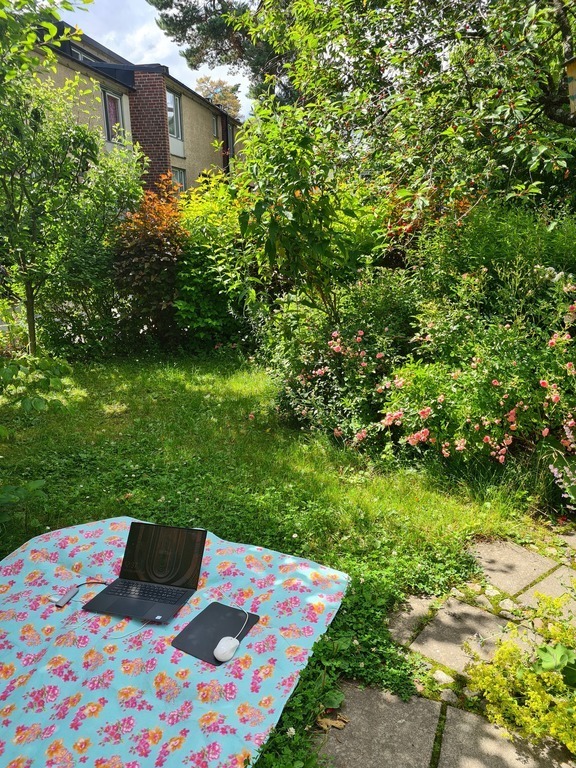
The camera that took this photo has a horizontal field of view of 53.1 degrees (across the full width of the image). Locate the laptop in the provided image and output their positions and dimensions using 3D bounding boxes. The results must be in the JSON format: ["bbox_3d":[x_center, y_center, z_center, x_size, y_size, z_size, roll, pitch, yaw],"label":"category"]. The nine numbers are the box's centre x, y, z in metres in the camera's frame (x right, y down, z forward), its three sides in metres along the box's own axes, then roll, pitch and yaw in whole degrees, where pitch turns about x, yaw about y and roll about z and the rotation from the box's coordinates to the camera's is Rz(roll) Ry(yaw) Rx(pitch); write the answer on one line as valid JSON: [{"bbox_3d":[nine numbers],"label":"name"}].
[{"bbox_3d":[-0.526,0.703,2.178,0.344,0.207,0.338,2,12,18],"label":"laptop"}]

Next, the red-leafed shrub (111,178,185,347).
[{"bbox_3d":[-1.370,-1.220,5.945,0.820,1.710,0.800,-4,18,-12],"label":"red-leafed shrub"}]

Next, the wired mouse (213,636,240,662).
[{"bbox_3d":[-0.203,0.871,1.917,0.063,0.038,0.107,7,19,22],"label":"wired mouse"}]

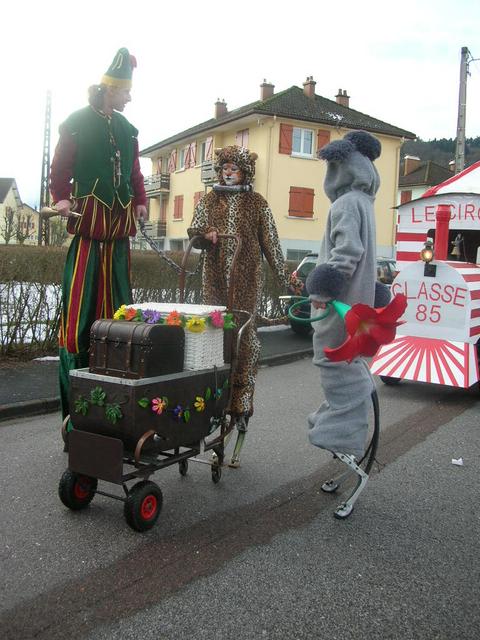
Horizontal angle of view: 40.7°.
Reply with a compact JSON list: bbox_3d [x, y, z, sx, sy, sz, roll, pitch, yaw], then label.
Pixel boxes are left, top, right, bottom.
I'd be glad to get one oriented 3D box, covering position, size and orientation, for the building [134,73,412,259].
[{"bbox_3d":[1.327,-7.868,36.478,9.100,10.900,14.100,-1,6,-28],"label":"building"}]

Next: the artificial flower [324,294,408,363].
[{"bbox_3d":[0.684,0.041,3.500,0.400,0.350,0.320,-2,18,-35],"label":"artificial flower"}]

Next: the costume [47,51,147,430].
[{"bbox_3d":[-0.995,-0.481,4.578,0.650,2.660,0.460,-1,6,-33],"label":"costume"}]

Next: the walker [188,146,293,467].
[{"bbox_3d":[-0.017,-0.066,4.462,0.680,2.180,0.520,3,5,9],"label":"walker"}]

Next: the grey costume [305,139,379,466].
[{"bbox_3d":[0.641,-0.136,3.871,0.420,1.920,0.560,4,6,23],"label":"grey costume"}]

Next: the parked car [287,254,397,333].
[{"bbox_3d":[2.724,-0.478,12.992,1.720,1.500,4.300,5,6,33],"label":"parked car"}]

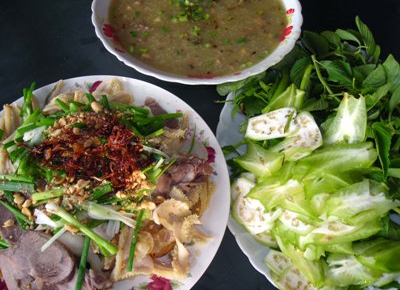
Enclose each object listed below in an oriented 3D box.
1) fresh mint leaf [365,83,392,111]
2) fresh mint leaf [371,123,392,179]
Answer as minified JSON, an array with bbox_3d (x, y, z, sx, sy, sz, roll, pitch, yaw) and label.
[{"bbox_3d":[0.176,-0.047,0.433,0.013,0.013,0.041,41,65,21],"label":"fresh mint leaf"},{"bbox_3d":[0.178,0.005,0.433,0.011,0.012,0.064,2,62,-2],"label":"fresh mint leaf"}]

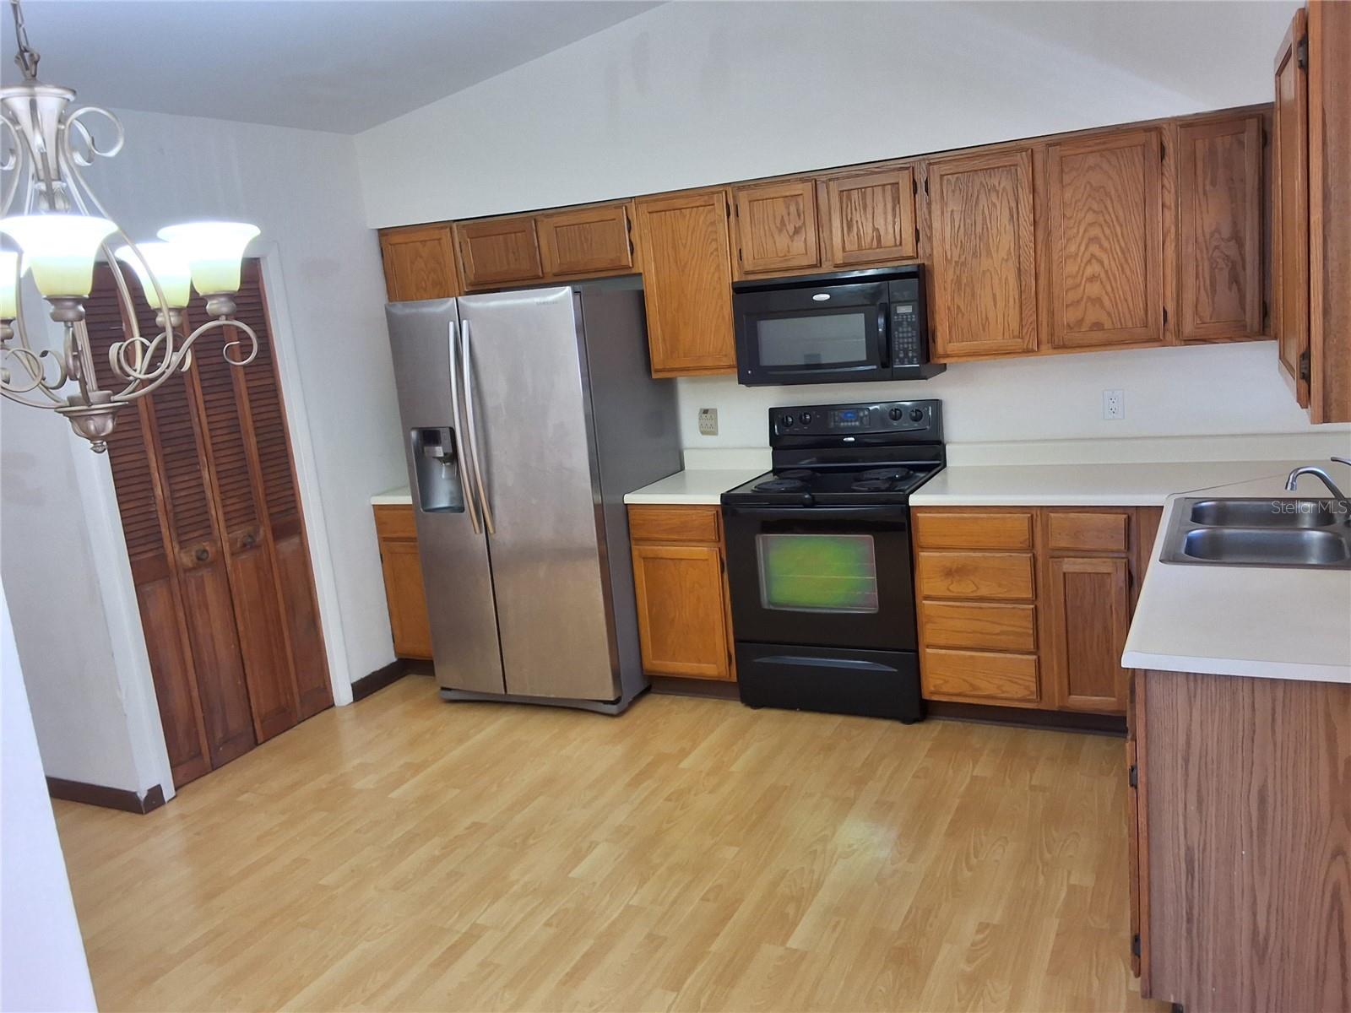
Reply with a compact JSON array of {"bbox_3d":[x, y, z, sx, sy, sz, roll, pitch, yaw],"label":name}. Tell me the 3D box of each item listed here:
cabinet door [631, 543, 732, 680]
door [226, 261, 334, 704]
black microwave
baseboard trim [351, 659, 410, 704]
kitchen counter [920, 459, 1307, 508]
[{"bbox_3d":[0.032,0.447,4.634,0.418,0.574,0.025,0,13,27],"label":"cabinet door"},{"bbox_3d":[-1.753,-0.042,4.811,0.032,2.018,0.221,0,13,27],"label":"door"},{"bbox_3d":[0.661,-0.732,4.452,0.765,0.426,0.378,0,12,27],"label":"black microwave"},{"bbox_3d":[-1.410,0.823,5.218,0.015,0.087,0.405,0,12,27],"label":"baseboard trim"},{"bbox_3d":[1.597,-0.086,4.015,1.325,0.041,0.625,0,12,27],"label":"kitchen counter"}]

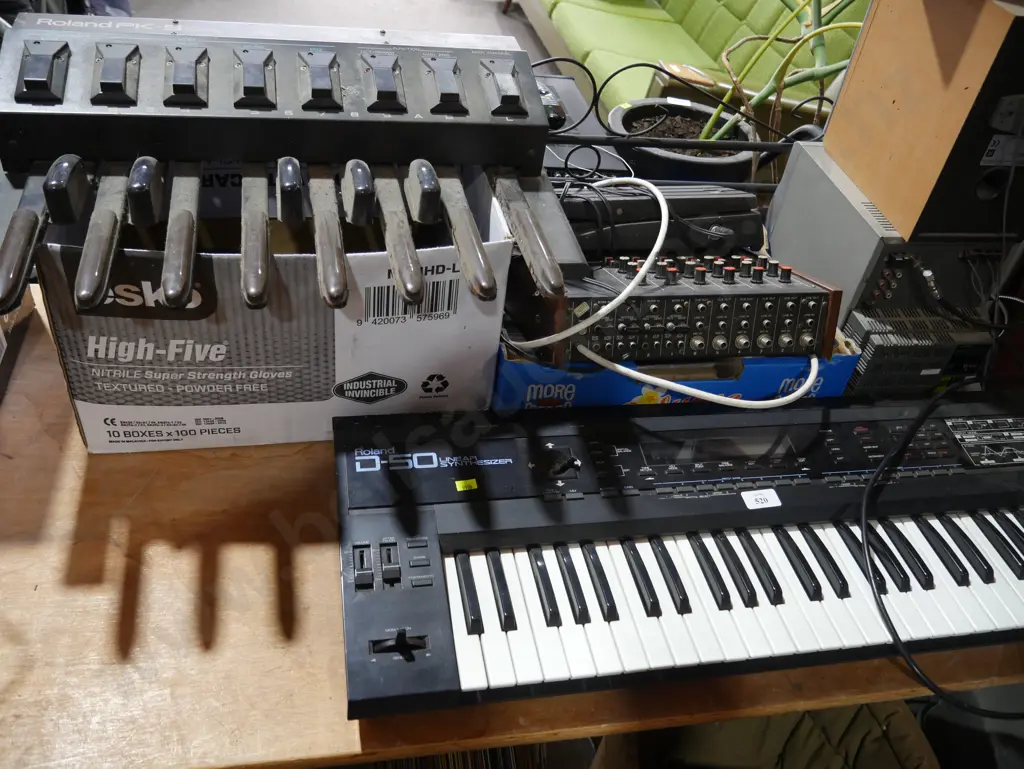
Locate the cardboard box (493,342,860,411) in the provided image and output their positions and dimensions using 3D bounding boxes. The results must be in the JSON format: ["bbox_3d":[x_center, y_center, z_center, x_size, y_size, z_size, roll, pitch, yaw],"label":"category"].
[{"bbox_3d":[0.175,-0.091,1.140,0.460,0.124,0.320,-2,41,-13],"label":"cardboard box"}]

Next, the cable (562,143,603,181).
[{"bbox_3d":[0.100,-0.313,1.171,0.053,0.053,0.020,-2,42,-12],"label":"cable"}]

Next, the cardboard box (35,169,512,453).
[{"bbox_3d":[-0.257,-0.117,0.977,0.448,0.272,0.262,-3,41,-13],"label":"cardboard box"}]

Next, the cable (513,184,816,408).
[{"bbox_3d":[0.182,-0.116,0.980,0.390,0.215,0.240,-2,41,-13],"label":"cable"}]

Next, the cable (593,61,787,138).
[{"bbox_3d":[0.267,-0.408,1.194,0.312,0.105,0.080,-2,42,-12],"label":"cable"}]

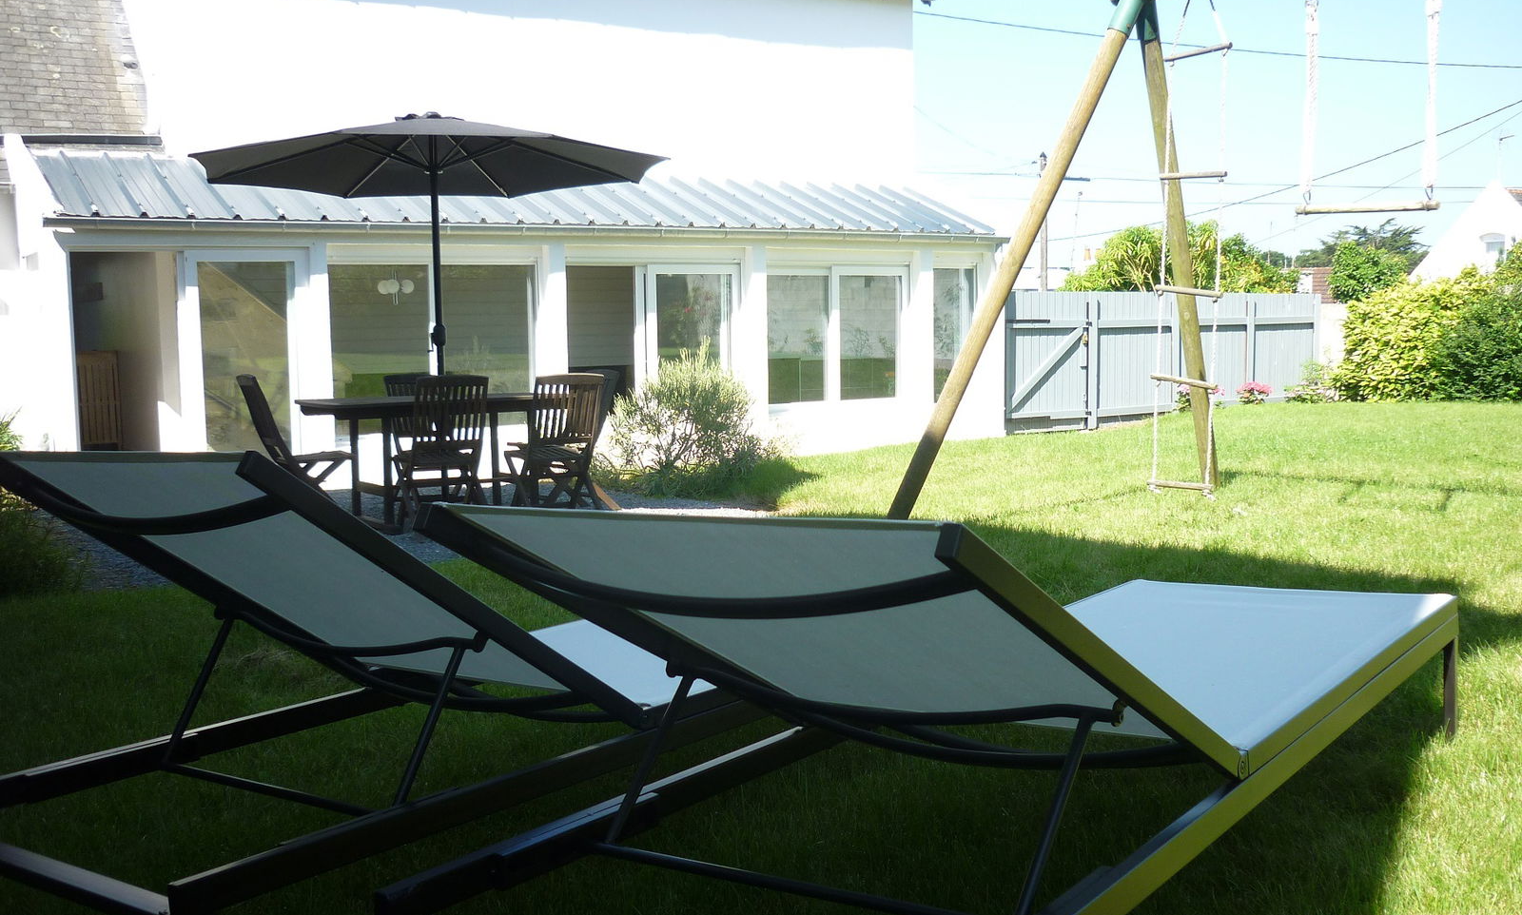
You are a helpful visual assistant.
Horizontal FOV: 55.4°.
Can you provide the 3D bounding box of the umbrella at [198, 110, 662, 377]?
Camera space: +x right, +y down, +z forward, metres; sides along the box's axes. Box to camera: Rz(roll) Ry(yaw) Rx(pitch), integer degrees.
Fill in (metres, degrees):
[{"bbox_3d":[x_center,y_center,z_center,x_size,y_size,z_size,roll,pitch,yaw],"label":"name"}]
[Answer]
[{"bbox_3d":[-2.025,-0.879,9.170,2.920,2.510,2.920,-4,6,-30],"label":"umbrella"}]

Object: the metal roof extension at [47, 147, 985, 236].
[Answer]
[{"bbox_3d":[-1.736,-2.406,13.434,9.091,0.758,1.635,-4,7,-32],"label":"metal roof extension"}]

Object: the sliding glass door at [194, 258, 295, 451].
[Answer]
[{"bbox_3d":[-4.073,-0.641,11.576,0.790,1.880,0.080,-4,7,-32],"label":"sliding glass door"}]

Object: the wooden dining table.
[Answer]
[{"bbox_3d":[-1.979,0.003,9.240,1.720,0.740,0.950,-4,6,-30],"label":"wooden dining table"}]

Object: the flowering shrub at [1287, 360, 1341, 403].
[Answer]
[{"bbox_3d":[7.134,-1.025,18.700,0.700,0.560,0.580,1,6,21],"label":"flowering shrub"}]

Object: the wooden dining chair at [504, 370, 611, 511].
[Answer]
[{"bbox_3d":[-1.276,-0.062,8.920,0.480,0.910,0.580,-4,7,-32],"label":"wooden dining chair"}]

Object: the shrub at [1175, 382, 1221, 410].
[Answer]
[{"bbox_3d":[5.271,-0.749,17.500,0.540,0.370,0.500,1,6,17],"label":"shrub"}]

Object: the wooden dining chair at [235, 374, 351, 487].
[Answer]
[{"bbox_3d":[-2.856,-0.036,8.900,0.620,0.910,0.480,-3,6,-20],"label":"wooden dining chair"}]

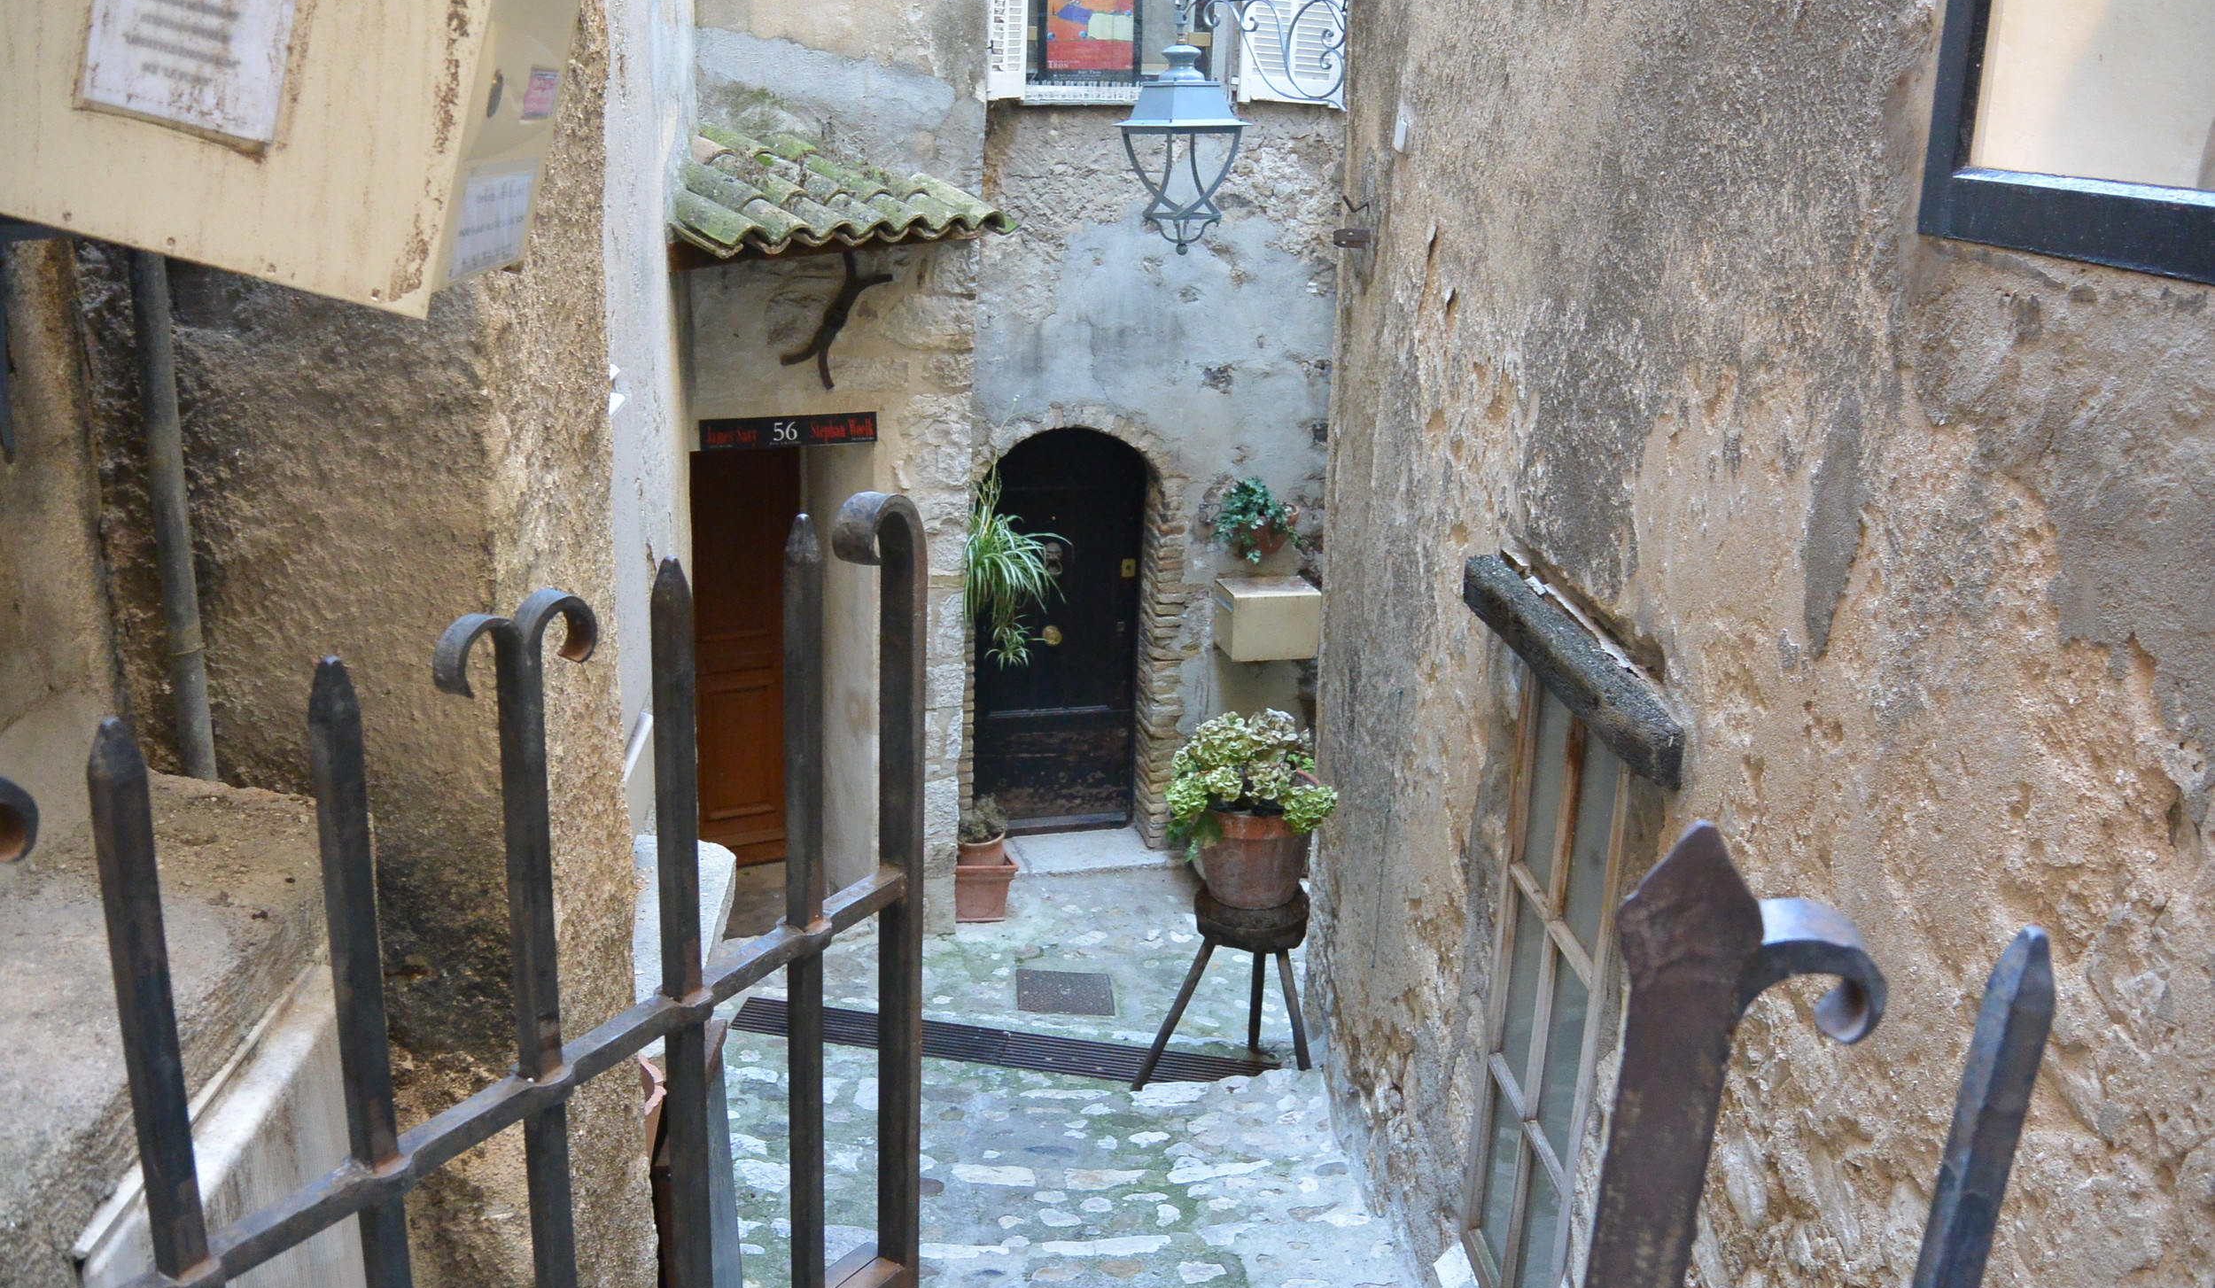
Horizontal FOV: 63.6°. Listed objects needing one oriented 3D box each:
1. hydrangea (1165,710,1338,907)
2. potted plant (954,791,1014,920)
[{"bbox_3d":[0.499,0.555,6.100,0.560,0.633,0.500,2,18,0],"label":"hydrangea"},{"bbox_3d":[-0.539,0.883,7.494,0.260,0.500,0.260,-4,19,-18],"label":"potted plant"}]

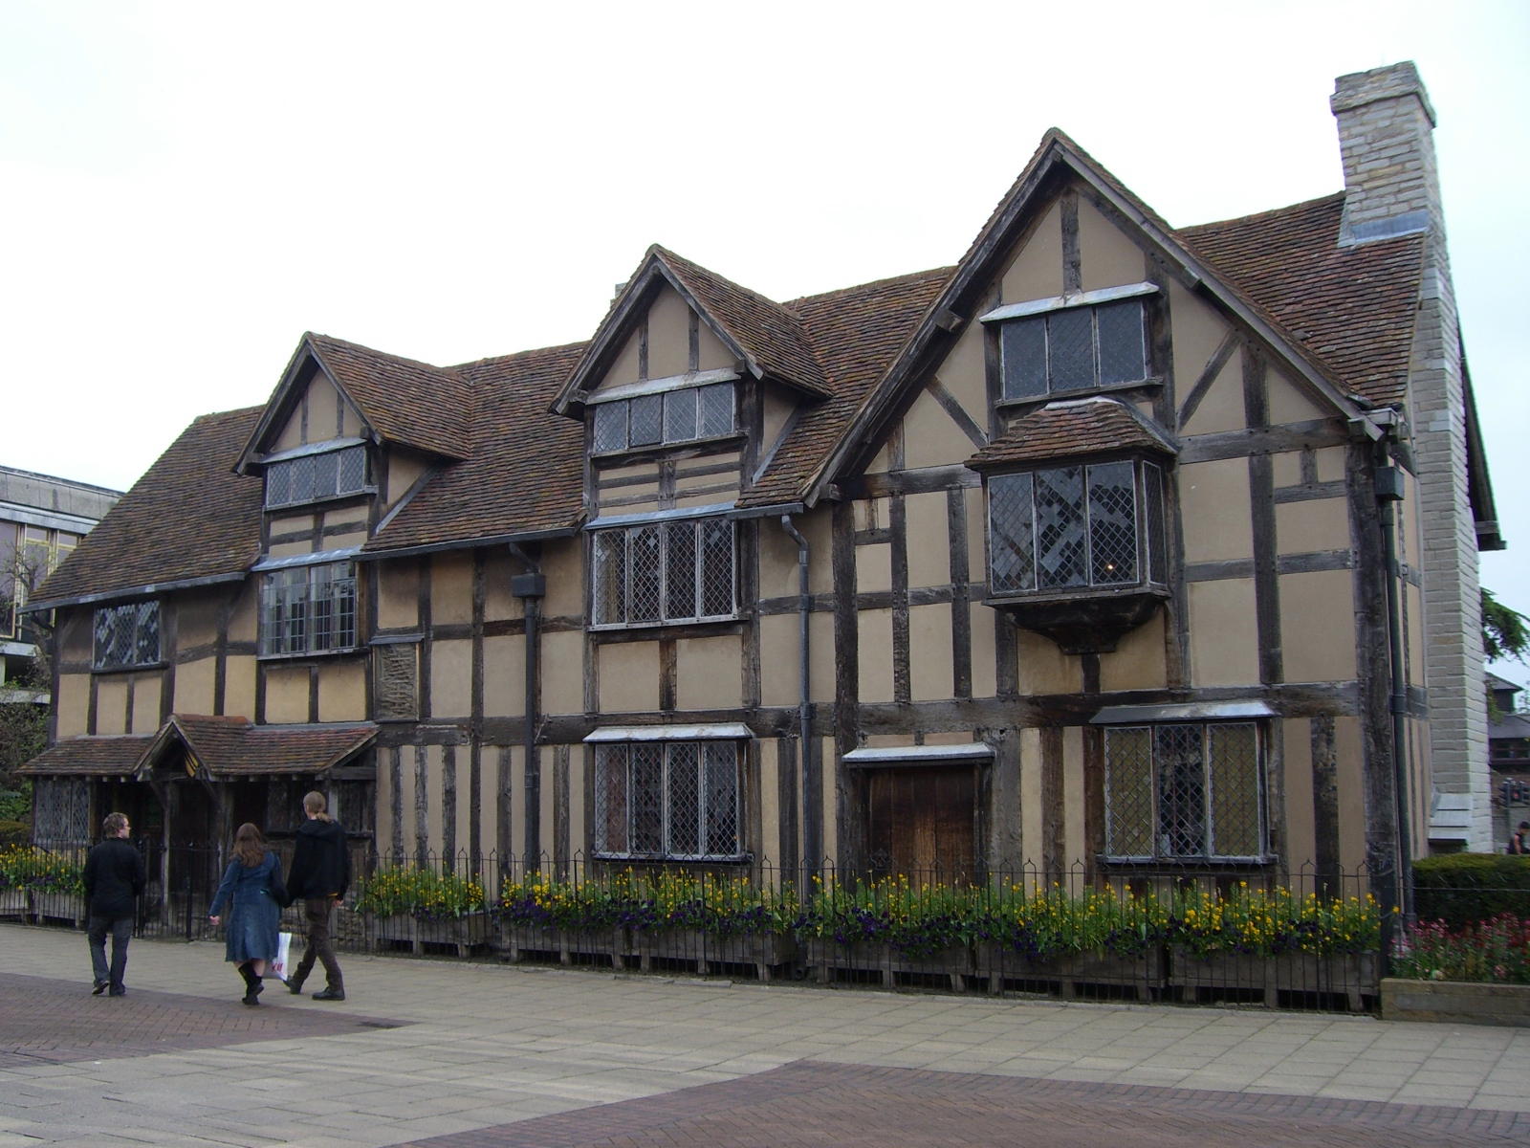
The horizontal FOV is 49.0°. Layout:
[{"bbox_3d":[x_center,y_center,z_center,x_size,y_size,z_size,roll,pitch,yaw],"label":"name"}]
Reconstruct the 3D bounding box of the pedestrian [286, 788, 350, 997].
[{"bbox_3d":[-4.140,2.965,15.568,0.620,1.860,0.540,-6,-9,38],"label":"pedestrian"}]

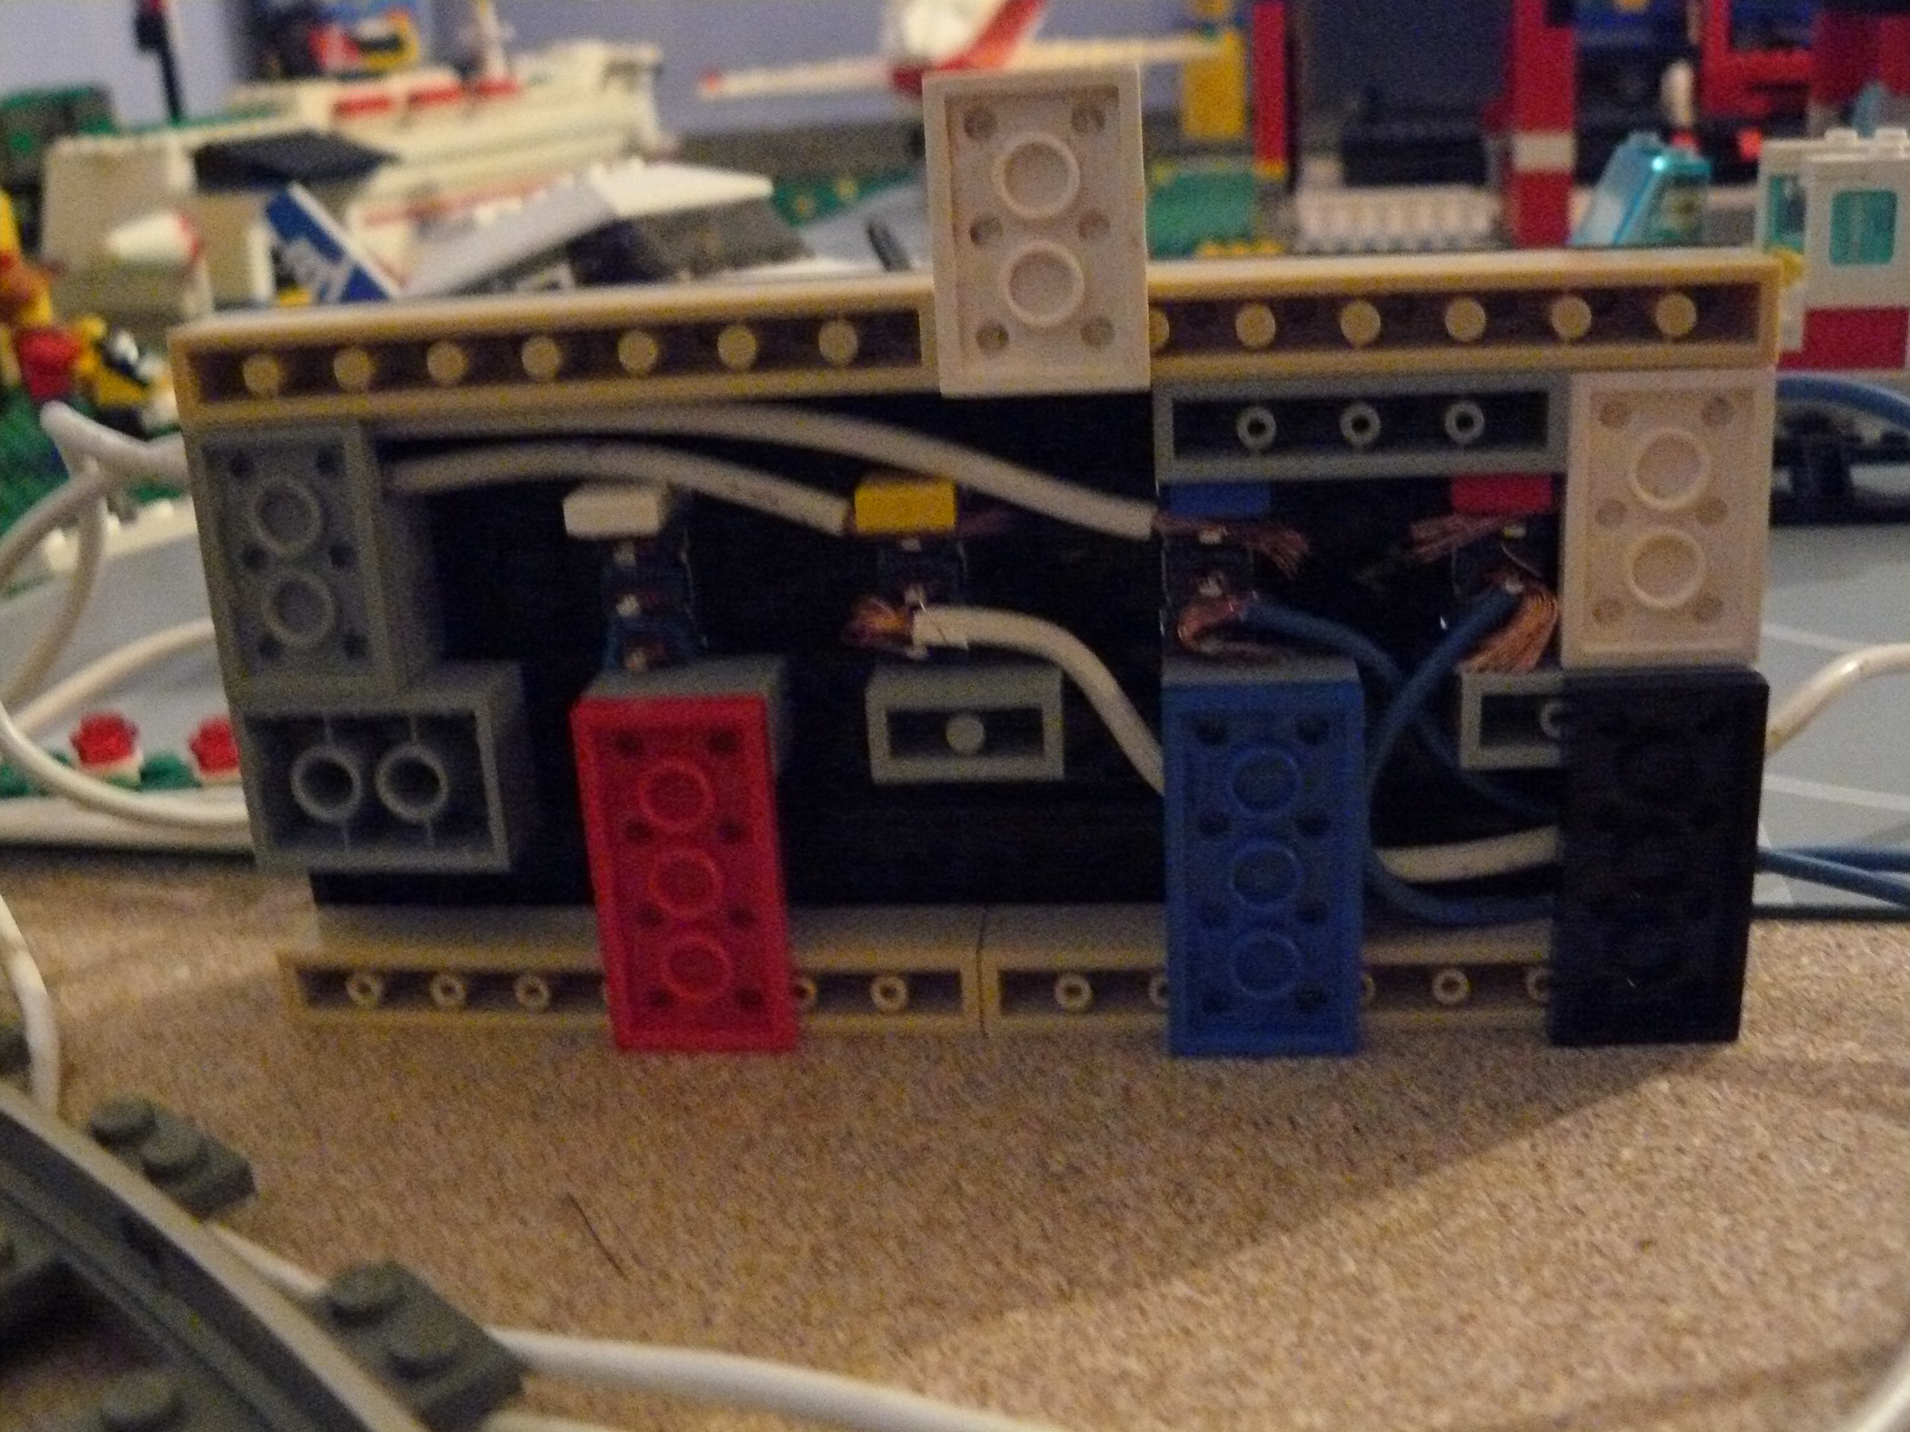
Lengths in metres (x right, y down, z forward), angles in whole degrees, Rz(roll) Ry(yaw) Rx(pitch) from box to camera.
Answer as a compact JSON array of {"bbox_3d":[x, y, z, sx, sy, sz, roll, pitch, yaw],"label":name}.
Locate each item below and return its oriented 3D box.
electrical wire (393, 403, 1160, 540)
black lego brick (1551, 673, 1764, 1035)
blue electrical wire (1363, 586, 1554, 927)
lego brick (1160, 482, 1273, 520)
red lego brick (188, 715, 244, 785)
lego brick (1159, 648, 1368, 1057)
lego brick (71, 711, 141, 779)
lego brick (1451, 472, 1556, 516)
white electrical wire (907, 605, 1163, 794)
[{"bbox_3d":[-0.016,-0.020,0.164,0.064,0.013,0.005,-1,19,6],"label":"electrical wire"},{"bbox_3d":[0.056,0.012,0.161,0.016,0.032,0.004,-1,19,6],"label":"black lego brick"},{"bbox_3d":[0.042,0.004,0.165,0.017,0.030,0.006,-1,19,6],"label":"blue electrical wire"},{"bbox_3d":[0.021,-0.018,0.160,0.008,0.003,0.007,-1,18,7],"label":"lego brick"},{"bbox_3d":[-0.092,0.004,0.249,0.008,0.006,0.008,-1,18,7],"label":"red lego brick"},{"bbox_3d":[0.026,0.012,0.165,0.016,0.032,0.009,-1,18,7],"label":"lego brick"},{"bbox_3d":[-0.108,0.004,0.252,0.008,0.006,0.008,-1,18,7],"label":"lego brick"},{"bbox_3d":[0.043,-0.018,0.157,0.008,0.004,0.007,-1,19,6],"label":"lego brick"},{"bbox_3d":[0.007,-0.001,0.166,0.021,0.017,0.006,-1,18,7],"label":"white electrical wire"}]

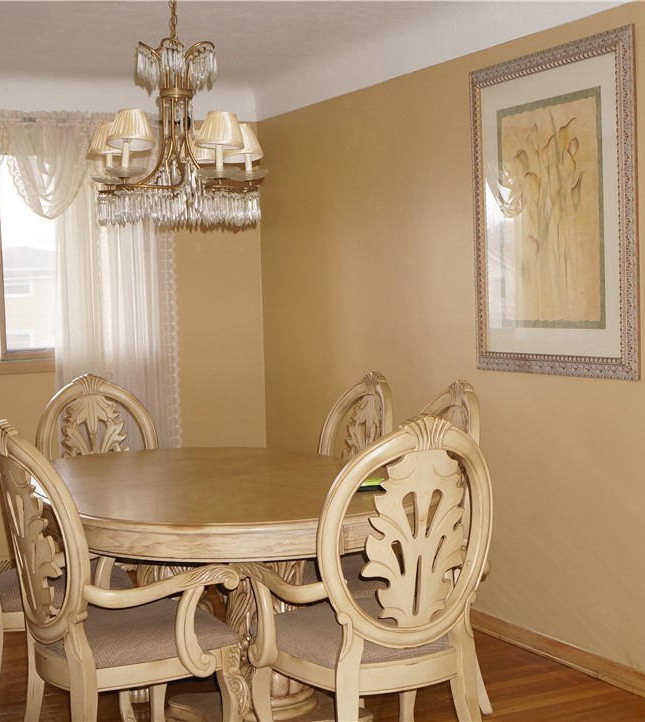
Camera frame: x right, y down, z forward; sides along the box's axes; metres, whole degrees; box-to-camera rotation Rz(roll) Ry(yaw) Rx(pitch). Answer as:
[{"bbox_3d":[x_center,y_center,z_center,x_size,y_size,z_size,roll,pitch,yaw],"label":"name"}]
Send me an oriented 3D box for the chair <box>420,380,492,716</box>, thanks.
[{"bbox_3d":[0.252,0.615,4.043,0.600,1.067,0.540,-3,4,-23],"label":"chair"}]

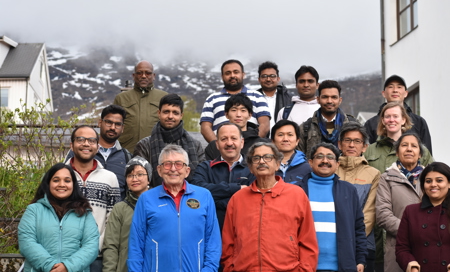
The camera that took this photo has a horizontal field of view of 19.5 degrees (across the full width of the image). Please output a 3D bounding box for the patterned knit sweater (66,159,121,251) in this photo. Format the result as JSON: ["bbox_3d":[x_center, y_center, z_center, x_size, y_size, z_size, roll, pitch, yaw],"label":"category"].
[{"bbox_3d":[-0.876,0.468,8.241,0.460,0.650,0.280,0,-10,0],"label":"patterned knit sweater"}]

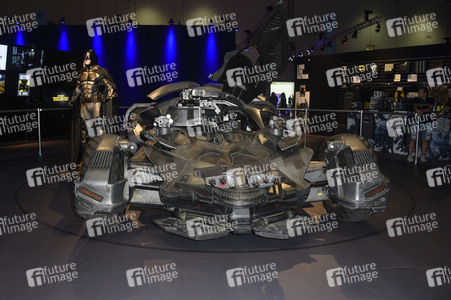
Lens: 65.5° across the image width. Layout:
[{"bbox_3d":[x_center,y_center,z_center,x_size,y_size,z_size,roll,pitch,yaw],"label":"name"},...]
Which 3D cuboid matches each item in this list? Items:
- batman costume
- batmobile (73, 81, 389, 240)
[{"bbox_3d":[-2.277,-0.610,6.137,0.830,2.100,0.580,2,9,5],"label":"batman costume"},{"bbox_3d":[-0.177,-0.340,6.257,3.250,1.720,6.000,0,9,-7],"label":"batmobile"}]

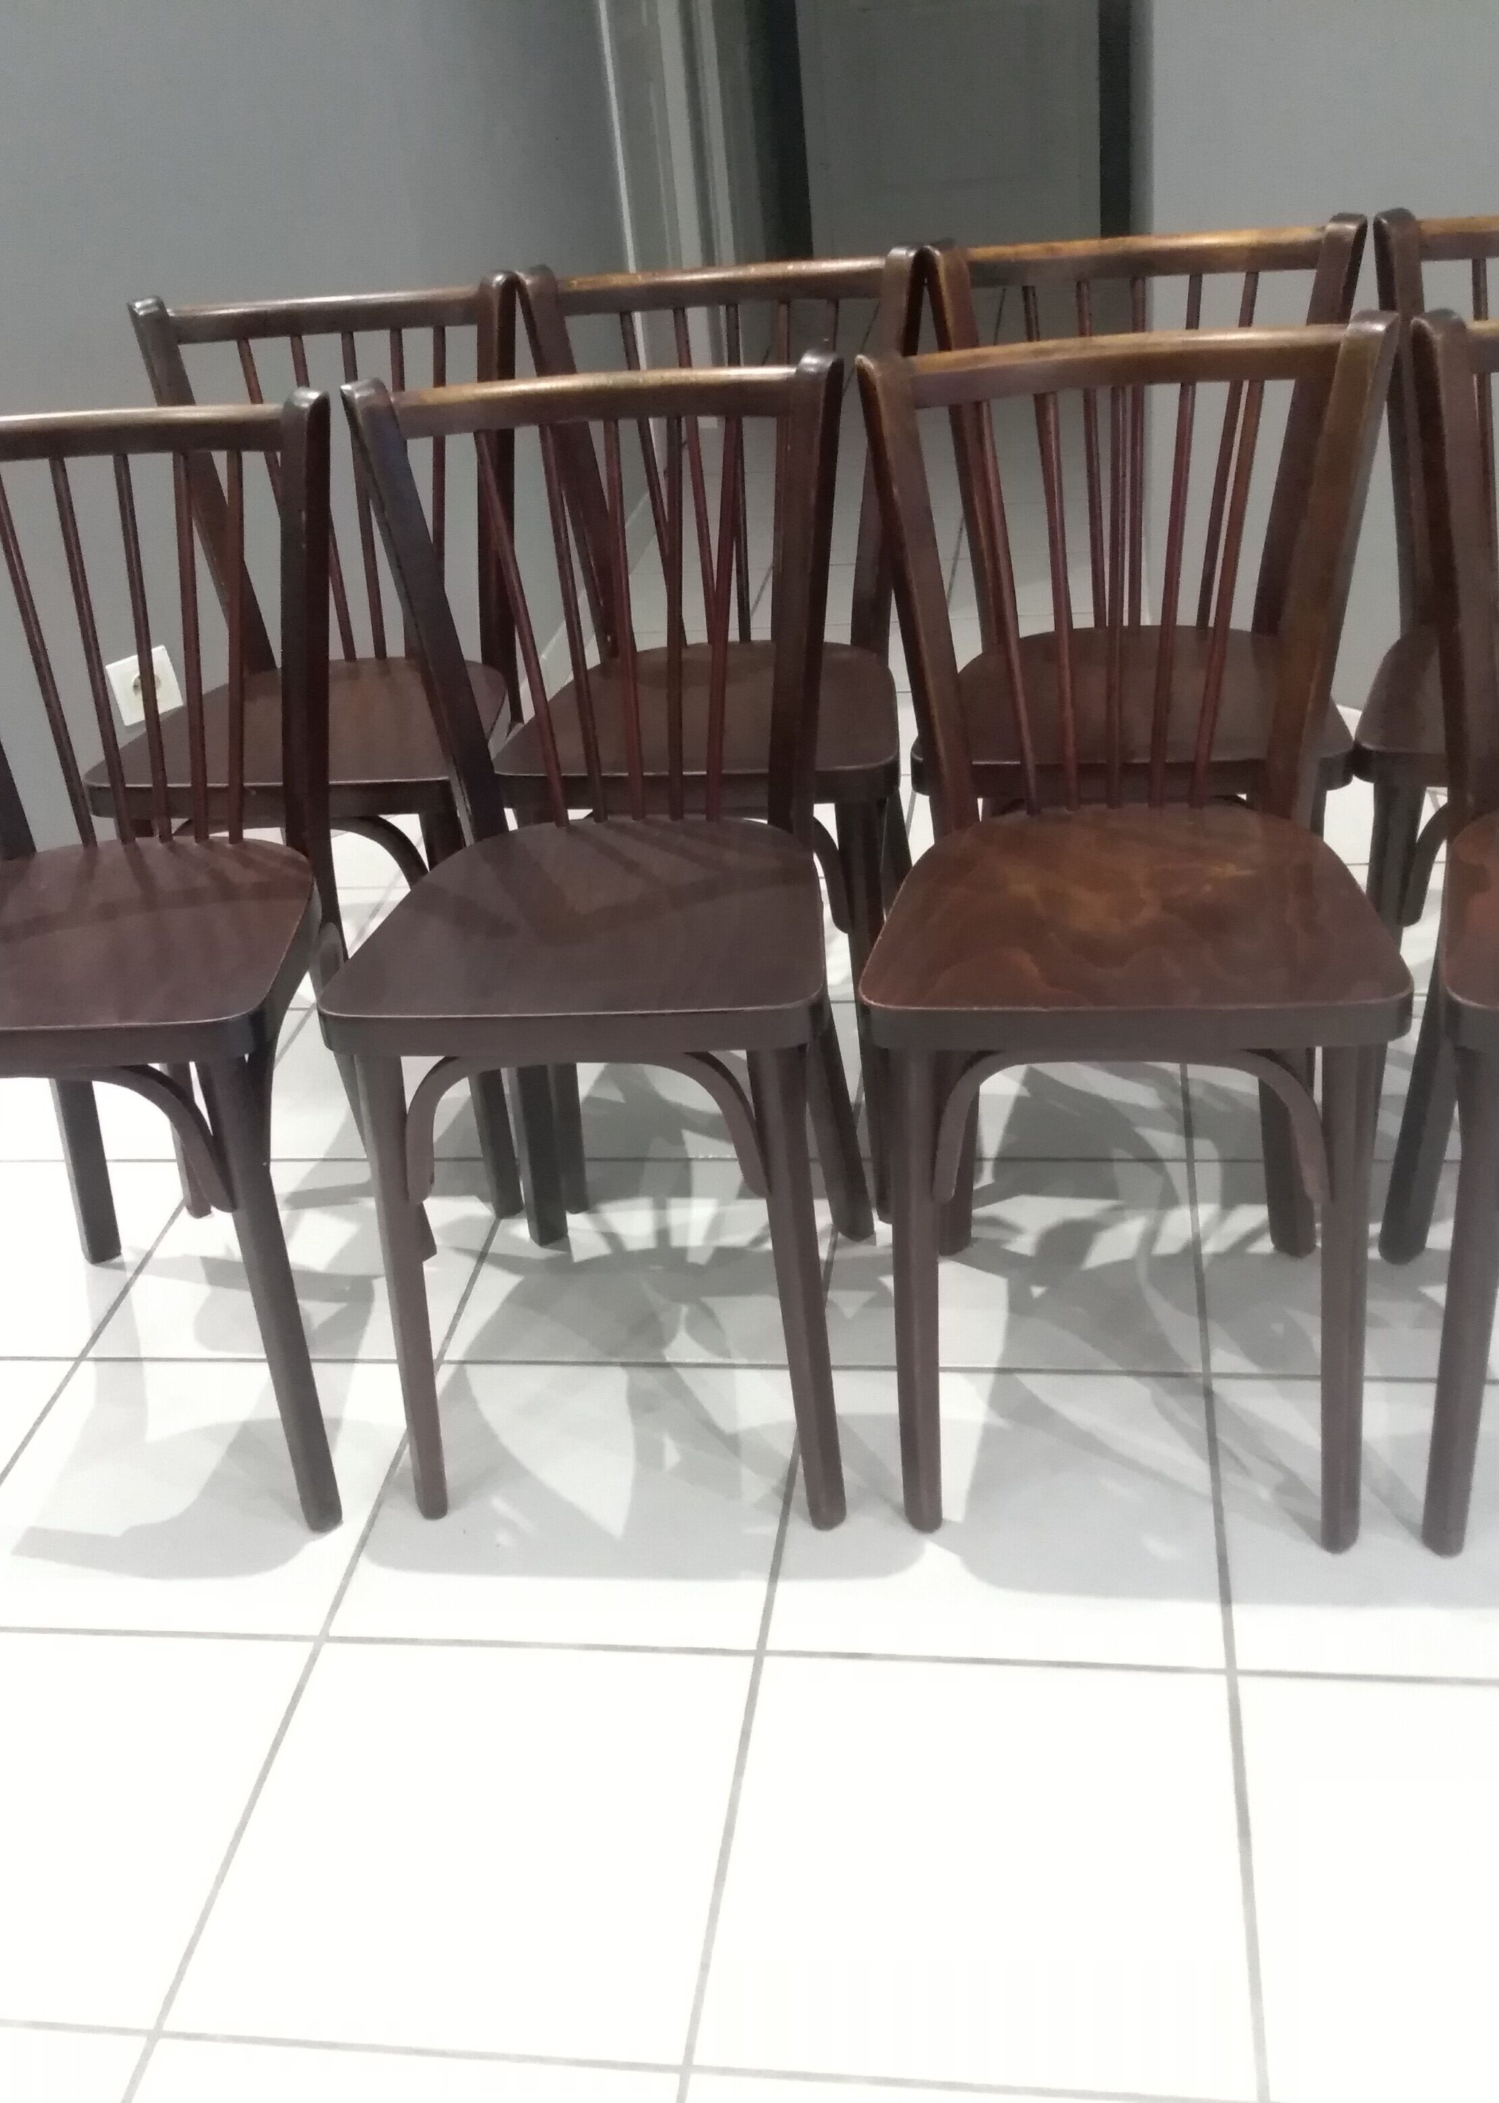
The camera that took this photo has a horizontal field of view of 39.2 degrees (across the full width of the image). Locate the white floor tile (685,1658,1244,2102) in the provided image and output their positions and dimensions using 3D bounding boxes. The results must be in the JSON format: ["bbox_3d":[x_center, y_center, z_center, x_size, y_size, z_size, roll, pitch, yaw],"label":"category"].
[{"bbox_3d":[0.153,0.524,1.364,0.331,0.010,0.327,-1,30,9],"label":"white floor tile"}]

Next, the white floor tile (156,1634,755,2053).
[{"bbox_3d":[-0.178,0.527,1.417,0.331,0.010,0.327,-1,30,9],"label":"white floor tile"}]

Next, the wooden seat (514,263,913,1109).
[{"bbox_3d":[-0.022,-0.300,2.016,0.390,0.810,0.430,1,30,11],"label":"wooden seat"}]

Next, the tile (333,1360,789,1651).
[{"bbox_3d":[-0.134,0.363,1.699,0.331,0.010,0.327,-1,30,9],"label":"tile"}]

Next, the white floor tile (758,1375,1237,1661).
[{"bbox_3d":[0.196,0.360,1.646,0.331,0.010,0.327,-1,30,9],"label":"white floor tile"}]

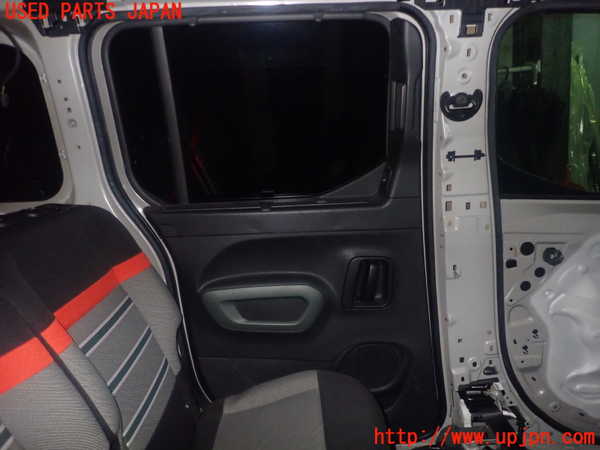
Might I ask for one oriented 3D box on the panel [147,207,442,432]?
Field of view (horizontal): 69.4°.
[{"bbox_3d":[-0.002,0.253,1.135,0.730,0.600,0.090,-3,9,-1],"label":"panel"}]

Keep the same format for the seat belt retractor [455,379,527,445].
[{"bbox_3d":[0.526,0.516,1.212,0.150,0.150,0.110,-1,11,0],"label":"seat belt retractor"}]

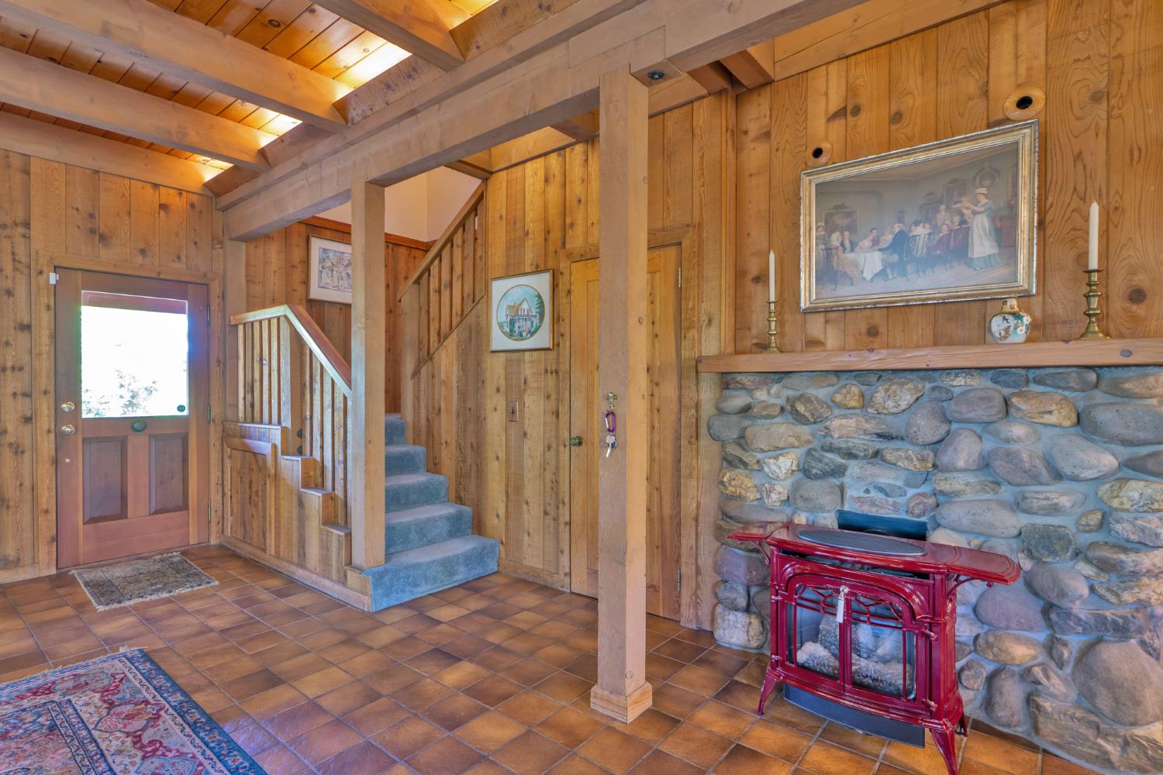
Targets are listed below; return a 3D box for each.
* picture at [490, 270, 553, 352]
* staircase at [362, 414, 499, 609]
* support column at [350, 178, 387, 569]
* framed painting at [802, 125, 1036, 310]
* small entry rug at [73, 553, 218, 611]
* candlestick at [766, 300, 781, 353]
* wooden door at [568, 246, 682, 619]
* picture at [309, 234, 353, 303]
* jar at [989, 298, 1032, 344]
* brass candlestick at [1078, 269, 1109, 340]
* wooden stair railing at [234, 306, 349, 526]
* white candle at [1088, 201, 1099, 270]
[{"bbox_3d":[-0.389,-0.483,3.779,0.568,0.495,0.025,0,0,39],"label":"picture"},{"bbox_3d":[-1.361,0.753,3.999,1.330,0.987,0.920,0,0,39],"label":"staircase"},{"bbox_3d":[-1.265,-0.063,3.454,0.143,2.234,0.137,0,0,39],"label":"support column"},{"bbox_3d":[1.361,-0.667,2.437,0.860,0.646,0.050,0,0,39],"label":"framed painting"},{"bbox_3d":[-2.870,1.243,3.817,1.010,0.010,0.610,0,0,43],"label":"small entry rug"},{"bbox_3d":[0.891,-0.281,2.721,0.081,0.250,0.080,0,0,39],"label":"candlestick"},{"bbox_3d":[0.242,0.245,3.317,0.751,2.008,0.043,0,0,39],"label":"wooden door"},{"bbox_3d":[-2.229,-1.079,5.456,0.025,0.582,0.660,0,0,39],"label":"picture"},{"bbox_3d":[1.583,-0.249,2.153,0.124,0.176,0.124,0,0,39],"label":"jar"},{"bbox_3d":[1.766,-0.285,2.003,0.084,0.251,0.084,0,0,39],"label":"brass candlestick"},{"bbox_3d":[-2.038,0.137,4.068,1.830,1.405,0.135,0,0,39],"label":"wooden stair railing"},{"bbox_3d":[1.766,-0.521,2.001,0.023,0.247,0.024,0,0,39],"label":"white candle"}]

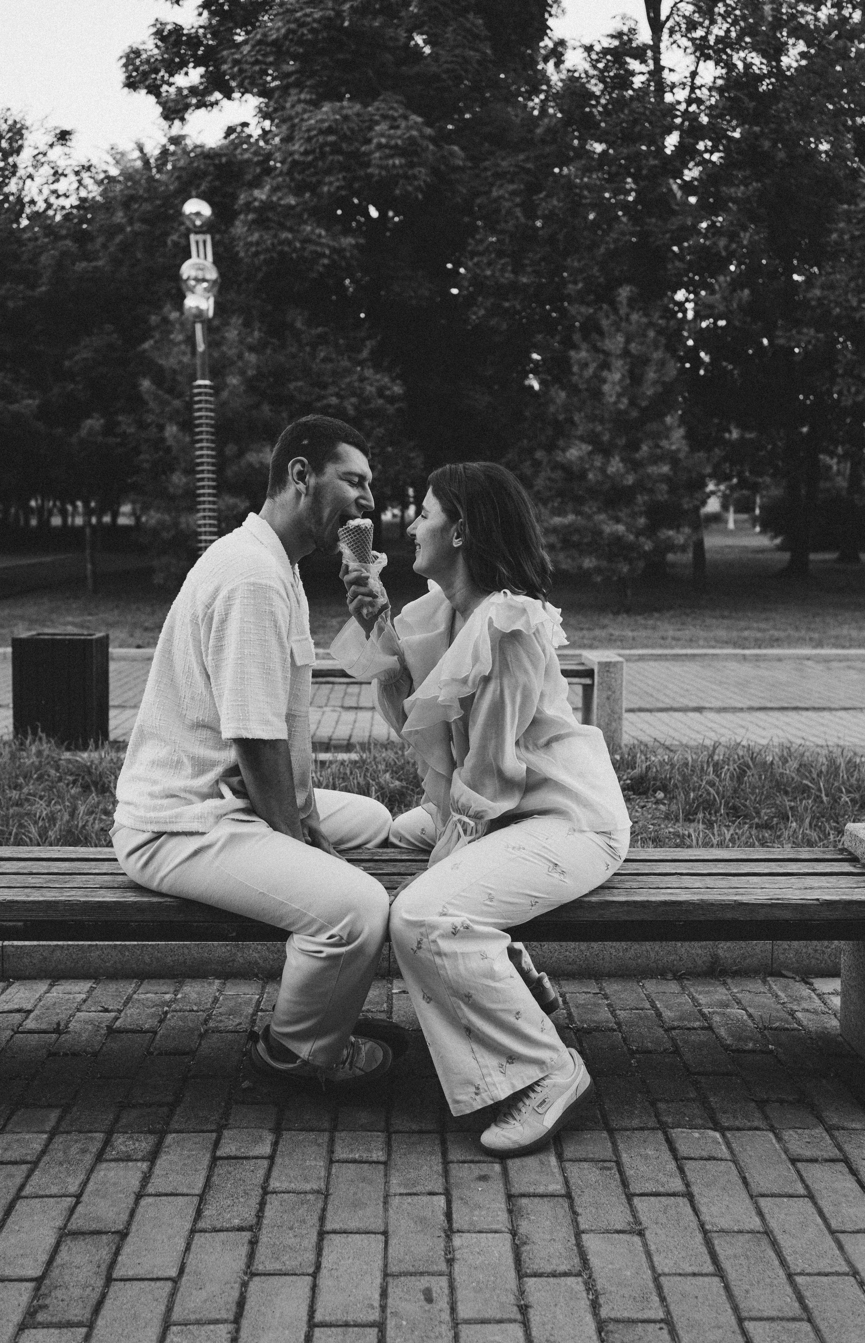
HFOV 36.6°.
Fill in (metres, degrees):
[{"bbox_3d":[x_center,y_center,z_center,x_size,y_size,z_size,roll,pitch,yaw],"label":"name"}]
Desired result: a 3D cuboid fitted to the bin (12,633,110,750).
[{"bbox_3d":[-1.754,0.091,6.220,0.380,0.525,0.325,0,7,1],"label":"bin"}]

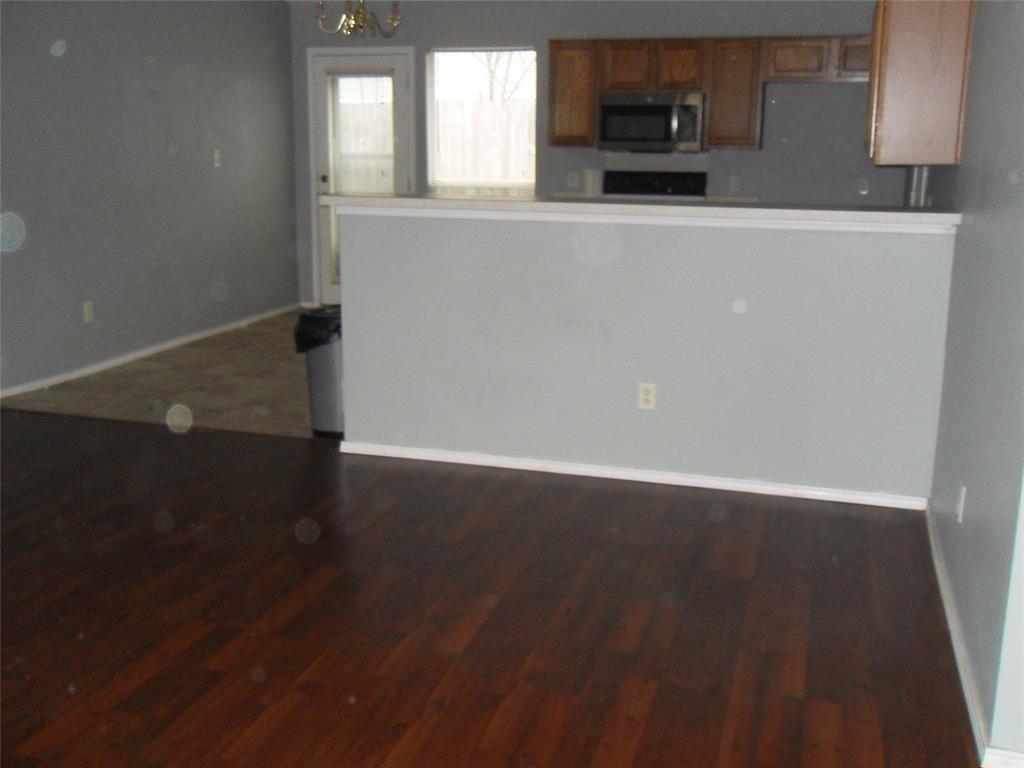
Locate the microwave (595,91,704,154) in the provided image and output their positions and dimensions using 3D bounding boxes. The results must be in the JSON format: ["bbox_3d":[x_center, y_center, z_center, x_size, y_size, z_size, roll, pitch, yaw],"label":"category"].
[{"bbox_3d":[1.042,-1.911,7.562,0.757,0.411,0.400,4,14,17],"label":"microwave"}]

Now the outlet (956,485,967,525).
[{"bbox_3d":[1.355,0.368,3.110,0.015,0.115,0.072,4,14,17],"label":"outlet"}]

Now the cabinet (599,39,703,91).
[{"bbox_3d":[1.032,-2.299,7.517,0.756,0.352,0.320,4,14,17],"label":"cabinet"}]

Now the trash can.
[{"bbox_3d":[-0.831,-0.070,5.102,0.320,0.620,0.330,4,14,17],"label":"trash can"}]

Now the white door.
[{"bbox_3d":[-1.224,-1.669,8.582,0.941,2.127,0.090,4,14,17],"label":"white door"}]

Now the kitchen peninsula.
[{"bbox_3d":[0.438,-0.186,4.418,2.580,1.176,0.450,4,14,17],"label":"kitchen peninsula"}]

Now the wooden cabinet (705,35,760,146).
[{"bbox_3d":[1.588,-2.063,7.393,0.412,0.747,0.320,4,14,17],"label":"wooden cabinet"}]

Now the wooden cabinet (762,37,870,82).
[{"bbox_3d":[2.225,-2.231,7.148,0.920,0.300,0.320,4,14,17],"label":"wooden cabinet"}]

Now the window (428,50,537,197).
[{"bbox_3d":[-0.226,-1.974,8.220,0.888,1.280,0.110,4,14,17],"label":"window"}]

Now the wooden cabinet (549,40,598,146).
[{"bbox_3d":[0.497,-2.149,7.725,0.363,0.747,0.320,4,14,17],"label":"wooden cabinet"}]

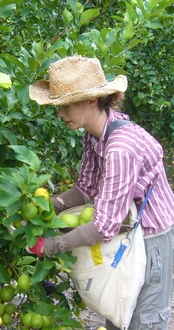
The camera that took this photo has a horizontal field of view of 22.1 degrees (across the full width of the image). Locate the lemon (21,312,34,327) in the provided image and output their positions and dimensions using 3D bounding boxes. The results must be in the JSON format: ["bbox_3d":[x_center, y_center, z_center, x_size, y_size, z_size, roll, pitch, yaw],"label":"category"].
[{"bbox_3d":[-0.261,0.686,1.970,0.058,0.063,0.058,0,10,0],"label":"lemon"}]

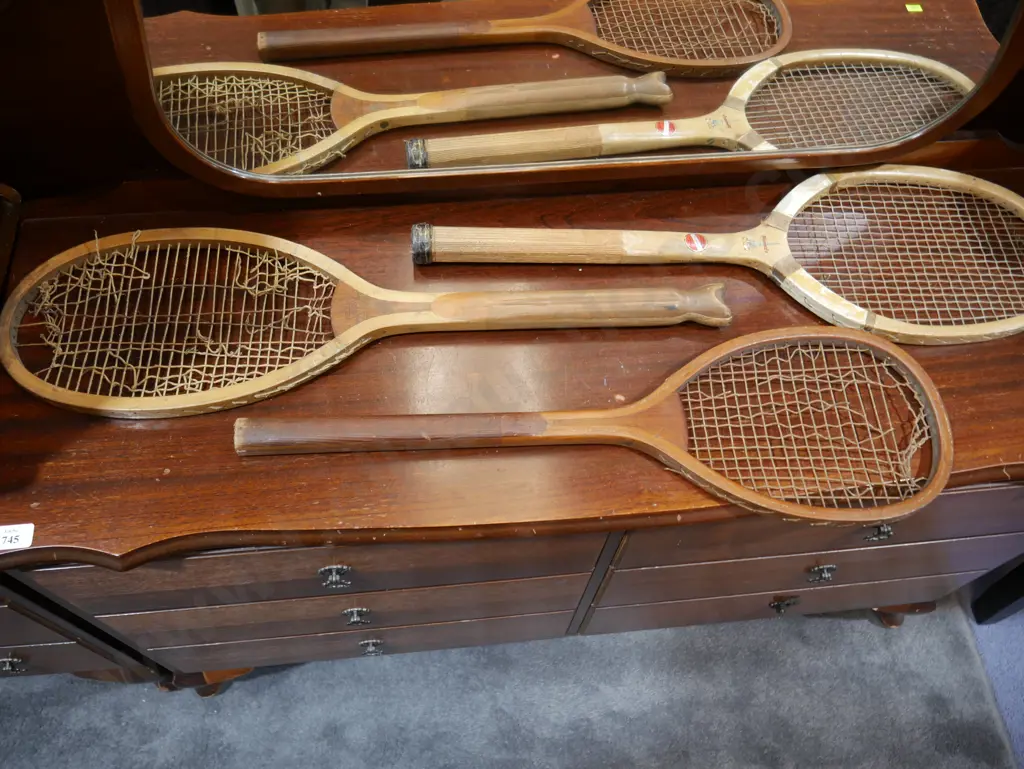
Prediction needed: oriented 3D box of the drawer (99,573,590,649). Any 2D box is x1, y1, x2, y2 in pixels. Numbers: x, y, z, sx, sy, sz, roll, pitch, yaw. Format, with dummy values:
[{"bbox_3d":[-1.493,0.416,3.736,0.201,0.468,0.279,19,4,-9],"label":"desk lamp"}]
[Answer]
[{"bbox_3d":[-0.202,0.116,1.073,0.543,0.162,0.385,-4,61,-5],"label":"drawer"}]

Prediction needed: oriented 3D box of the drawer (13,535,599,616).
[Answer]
[{"bbox_3d":[-0.195,0.035,0.930,0.543,0.163,0.385,-4,61,-5],"label":"drawer"}]

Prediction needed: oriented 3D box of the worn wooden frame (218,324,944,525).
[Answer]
[{"bbox_3d":[0.084,0.040,0.799,0.692,0.030,0.210,-1,60,-3],"label":"worn wooden frame"}]

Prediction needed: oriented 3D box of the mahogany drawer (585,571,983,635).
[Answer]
[{"bbox_3d":[0.338,0.148,1.192,0.519,0.131,0.350,-4,59,-6],"label":"mahogany drawer"}]

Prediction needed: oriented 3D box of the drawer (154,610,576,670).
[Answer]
[{"bbox_3d":[-0.194,0.183,1.139,0.507,0.130,0.350,-4,59,-6],"label":"drawer"}]

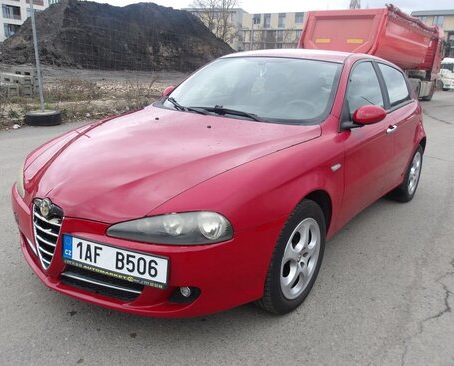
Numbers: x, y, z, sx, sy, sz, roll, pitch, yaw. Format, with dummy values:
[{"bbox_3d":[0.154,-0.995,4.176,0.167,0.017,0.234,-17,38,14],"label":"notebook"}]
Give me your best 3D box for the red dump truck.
[{"bbox_3d":[6.384,-4.938,15.590,2.520,3.420,9.500,16,21,37],"label":"red dump truck"}]

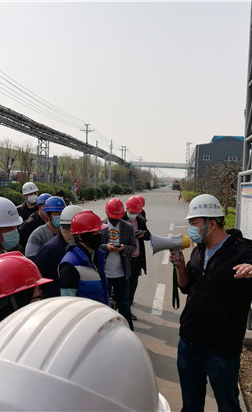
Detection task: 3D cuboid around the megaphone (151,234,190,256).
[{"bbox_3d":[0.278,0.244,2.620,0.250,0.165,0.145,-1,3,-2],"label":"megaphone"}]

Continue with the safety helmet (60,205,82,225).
[{"bbox_3d":[-0.501,0.085,4.050,0.270,0.160,0.220,6,1,-20],"label":"safety helmet"}]

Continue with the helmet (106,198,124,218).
[{"bbox_3d":[-0.131,0.034,5.250,0.220,0.160,0.280,1,28,-14],"label":"helmet"}]

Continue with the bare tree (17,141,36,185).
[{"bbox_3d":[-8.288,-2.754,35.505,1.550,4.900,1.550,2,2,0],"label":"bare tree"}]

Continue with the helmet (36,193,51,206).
[{"bbox_3d":[-1.094,-0.089,5.900,0.280,0.160,0.220,-6,3,-4],"label":"helmet"}]

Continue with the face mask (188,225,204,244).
[{"bbox_3d":[0.477,0.198,2.920,0.085,0.125,0.135,-4,5,-18],"label":"face mask"}]

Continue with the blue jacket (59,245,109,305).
[{"bbox_3d":[-0.315,0.549,3.250,0.290,0.610,0.440,3,3,30],"label":"blue jacket"}]

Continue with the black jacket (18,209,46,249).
[{"bbox_3d":[-1.248,0.416,5.850,0.340,0.700,0.500,3,3,28],"label":"black jacket"}]

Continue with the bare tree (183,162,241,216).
[{"bbox_3d":[5.525,-0.972,26.508,3.400,3.430,3.200,2,3,6],"label":"bare tree"}]

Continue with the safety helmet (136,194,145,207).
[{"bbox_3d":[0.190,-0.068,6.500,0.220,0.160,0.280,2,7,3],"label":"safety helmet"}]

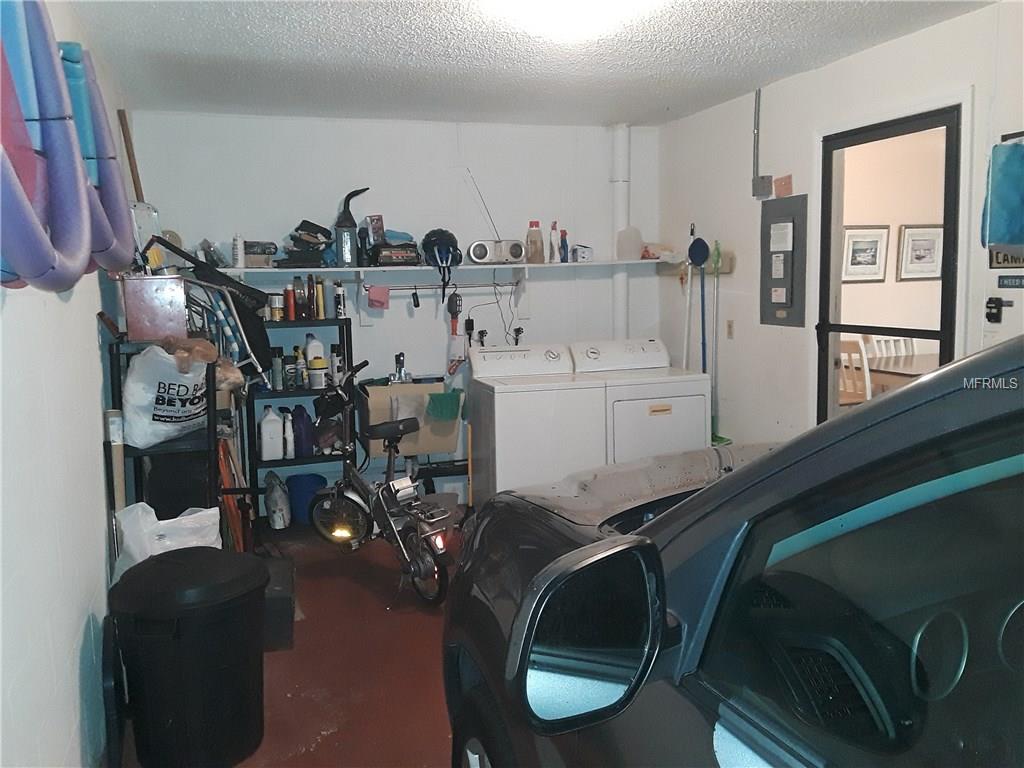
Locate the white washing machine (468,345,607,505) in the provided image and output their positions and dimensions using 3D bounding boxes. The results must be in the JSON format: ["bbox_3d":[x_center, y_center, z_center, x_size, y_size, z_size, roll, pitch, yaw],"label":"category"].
[{"bbox_3d":[0.138,0.332,5.194,0.689,1.100,0.670,-4,8,-18],"label":"white washing machine"}]

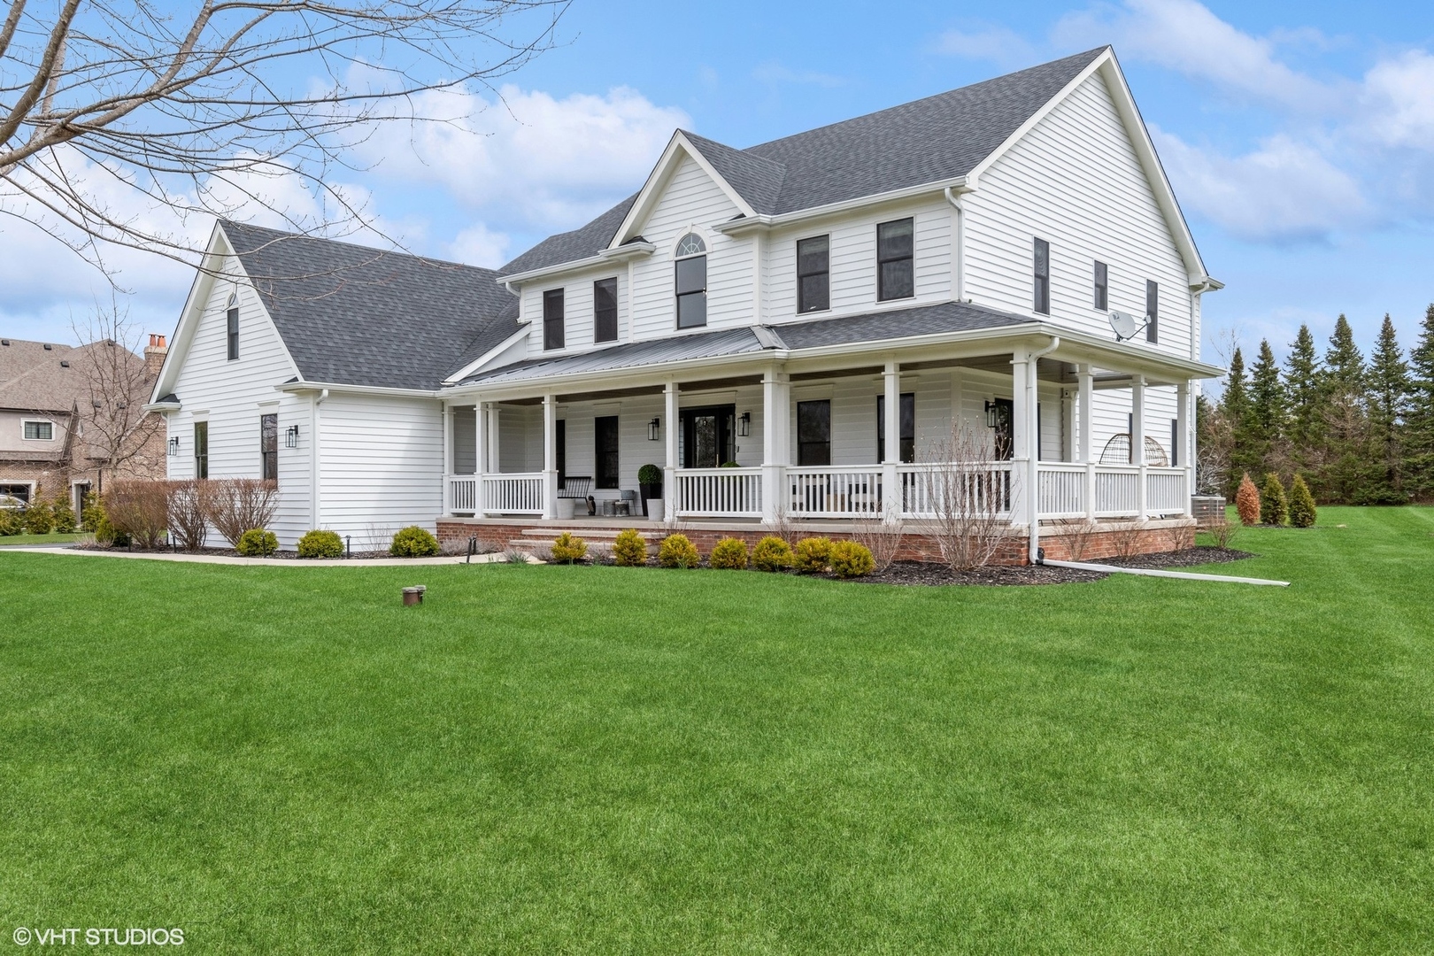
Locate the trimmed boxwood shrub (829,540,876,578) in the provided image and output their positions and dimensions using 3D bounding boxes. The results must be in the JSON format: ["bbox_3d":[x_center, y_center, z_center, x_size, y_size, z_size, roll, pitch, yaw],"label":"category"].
[{"bbox_3d":[1.839,1.090,13.450,0.620,0.515,0.620,0,-1,0],"label":"trimmed boxwood shrub"}]

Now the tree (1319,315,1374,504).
[{"bbox_3d":[43.198,-4.703,68.500,3.500,12.952,3.500,0,-1,0],"label":"tree"}]

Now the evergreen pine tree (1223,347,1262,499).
[{"bbox_3d":[39.449,-4.010,75.000,3.100,11.733,3.100,0,-1,0],"label":"evergreen pine tree"}]

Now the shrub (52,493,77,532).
[{"bbox_3d":[-23.286,1.239,35.500,0.820,1.450,0.820,0,-1,0],"label":"shrub"}]

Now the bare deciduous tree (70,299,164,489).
[{"bbox_3d":[-21.690,-2.249,36.000,3.400,8.500,3.400,0,-1,0],"label":"bare deciduous tree"}]

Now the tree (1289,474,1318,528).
[{"bbox_3d":[17.653,0.675,30.000,0.800,1.630,0.800,0,-1,0],"label":"tree"}]

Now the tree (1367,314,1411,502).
[{"bbox_3d":[45.192,-4.656,67.000,3.300,12.706,3.300,0,-1,0],"label":"tree"}]

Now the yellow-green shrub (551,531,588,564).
[{"bbox_3d":[-2.465,1.158,16.600,0.600,0.560,0.600,0,-1,0],"label":"yellow-green shrub"}]

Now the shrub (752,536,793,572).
[{"bbox_3d":[0.794,1.094,14.400,0.590,0.535,0.590,0,-1,0],"label":"shrub"}]

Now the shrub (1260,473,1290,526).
[{"bbox_3d":[16.904,0.646,30.200,0.750,1.650,0.750,0,-1,0],"label":"shrub"}]

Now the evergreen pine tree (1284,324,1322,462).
[{"bbox_3d":[35.272,-3.849,60.000,3.000,10.800,3.000,0,-1,0],"label":"evergreen pine tree"}]

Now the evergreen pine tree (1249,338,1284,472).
[{"bbox_3d":[40.204,-4.231,73.000,3.200,12.078,3.200,0,-1,0],"label":"evergreen pine tree"}]

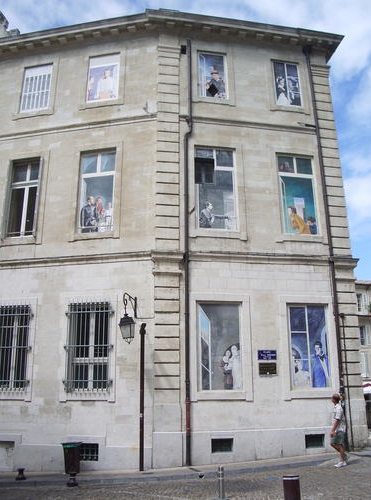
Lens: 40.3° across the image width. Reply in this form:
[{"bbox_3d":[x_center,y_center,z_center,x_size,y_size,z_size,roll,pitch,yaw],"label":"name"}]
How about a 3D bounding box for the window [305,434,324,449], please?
[{"bbox_3d":[3.495,5.188,13.699,0.521,0.331,0.080,3,-15,-12],"label":"window"}]

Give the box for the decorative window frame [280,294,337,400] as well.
[{"bbox_3d":[3.813,2.987,15.593,1.761,3.144,0.220,3,-16,-11],"label":"decorative window frame"}]

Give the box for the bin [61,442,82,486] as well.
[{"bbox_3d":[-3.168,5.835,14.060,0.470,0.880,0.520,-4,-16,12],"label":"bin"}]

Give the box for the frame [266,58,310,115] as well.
[{"bbox_3d":[3.666,-5.879,18.037,1.495,2.215,0.200,3,-16,-11],"label":"frame"}]

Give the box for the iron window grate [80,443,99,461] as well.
[{"bbox_3d":[-2.808,5.824,14.555,0.694,0.474,0.100,-4,-16,12],"label":"iron window grate"}]

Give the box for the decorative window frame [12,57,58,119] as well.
[{"bbox_3d":[-5.395,-5.828,18.302,1.605,2.315,0.200,-4,-16,12],"label":"decorative window frame"}]

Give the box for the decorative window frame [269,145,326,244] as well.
[{"bbox_3d":[3.424,-1.718,15.537,1.600,3.083,0.200,3,-15,-12],"label":"decorative window frame"}]

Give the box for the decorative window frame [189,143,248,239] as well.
[{"bbox_3d":[0.961,-1.774,14.984,1.702,2.961,0.200,3,-15,-12],"label":"decorative window frame"}]

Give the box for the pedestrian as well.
[{"bbox_3d":[3.989,4.663,13.122,0.460,1.750,0.480,2,-16,-8],"label":"pedestrian"}]

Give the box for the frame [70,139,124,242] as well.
[{"bbox_3d":[-2.658,-1.749,15.018,1.530,2.997,0.200,-4,-15,13],"label":"frame"}]

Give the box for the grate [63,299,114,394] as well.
[{"bbox_3d":[-2.647,2.640,13.867,1.211,2.430,0.250,-4,-15,13],"label":"grate"}]

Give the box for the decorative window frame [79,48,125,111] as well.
[{"bbox_3d":[-2.879,-6.017,17.779,1.625,2.275,0.200,-4,-16,12],"label":"decorative window frame"}]

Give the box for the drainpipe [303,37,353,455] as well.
[{"bbox_3d":[4.696,-0.794,16.705,0.300,13.901,0.220,3,-16,-11],"label":"drainpipe"}]

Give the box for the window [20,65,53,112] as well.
[{"bbox_3d":[-4.869,-5.283,16.533,0.982,1.539,0.120,-4,-15,13],"label":"window"}]

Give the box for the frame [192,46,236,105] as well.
[{"bbox_3d":[0.907,-5.508,15.953,1.336,1.929,0.180,3,-15,-12],"label":"frame"}]

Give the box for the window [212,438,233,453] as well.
[{"bbox_3d":[1.049,5.553,14.352,0.625,0.364,0.150,3,-16,-11],"label":"window"}]

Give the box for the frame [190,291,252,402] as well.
[{"bbox_3d":[0.966,2.607,13.823,1.612,2.957,0.200,3,-15,-12],"label":"frame"}]

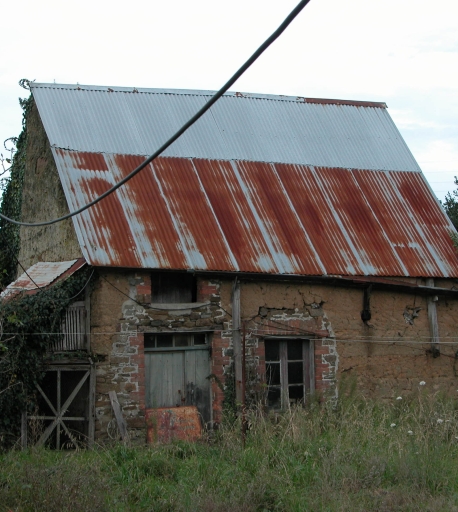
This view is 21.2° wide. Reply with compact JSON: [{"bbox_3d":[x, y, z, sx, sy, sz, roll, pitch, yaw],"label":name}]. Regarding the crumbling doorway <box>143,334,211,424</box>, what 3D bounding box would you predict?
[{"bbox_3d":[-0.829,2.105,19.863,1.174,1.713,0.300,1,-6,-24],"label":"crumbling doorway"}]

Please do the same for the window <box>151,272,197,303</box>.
[{"bbox_3d":[-0.900,0.515,19.994,0.828,0.525,0.150,1,-6,-24],"label":"window"}]

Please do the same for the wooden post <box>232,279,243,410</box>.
[{"bbox_3d":[0.144,1.620,20.081,0.130,2.475,0.130,0,-5,-25],"label":"wooden post"}]

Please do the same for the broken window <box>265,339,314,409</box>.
[{"bbox_3d":[1.024,2.015,20.686,0.951,1.229,0.170,1,-6,-24],"label":"broken window"}]

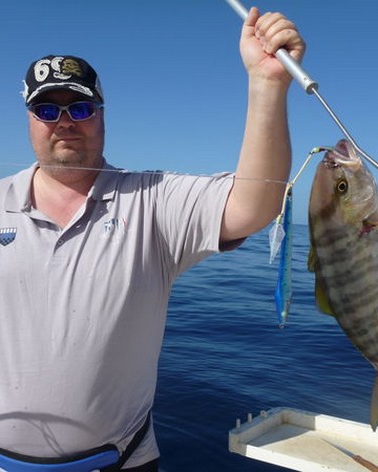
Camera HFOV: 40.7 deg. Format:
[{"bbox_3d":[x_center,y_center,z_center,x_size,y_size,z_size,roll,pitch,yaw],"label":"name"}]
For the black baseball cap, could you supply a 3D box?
[{"bbox_3d":[-0.273,-0.336,1.100,0.178,0.135,0.262,-3,3,-10],"label":"black baseball cap"}]

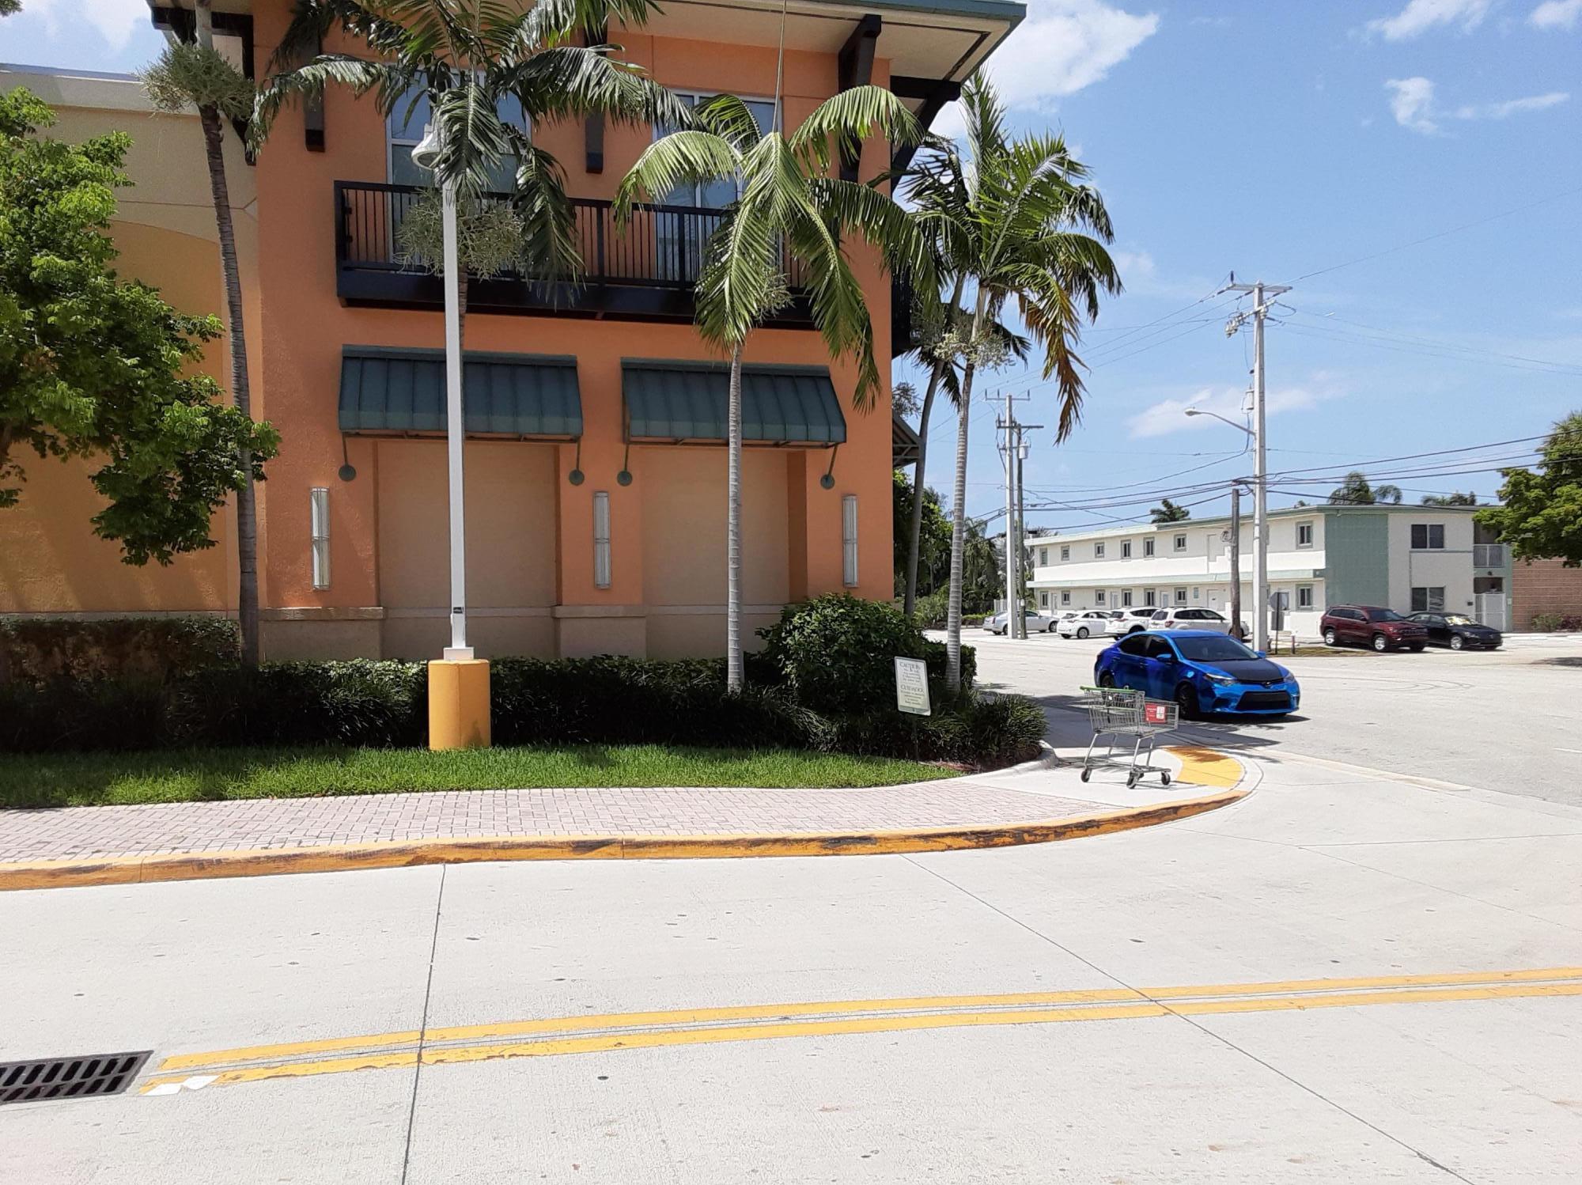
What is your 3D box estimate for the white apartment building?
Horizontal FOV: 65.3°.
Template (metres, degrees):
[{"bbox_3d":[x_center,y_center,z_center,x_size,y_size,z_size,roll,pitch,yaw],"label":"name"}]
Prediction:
[{"bbox_3d":[26.550,-0.840,75.400,10.800,6.200,32.300,-1,-1,-14],"label":"white apartment building"}]

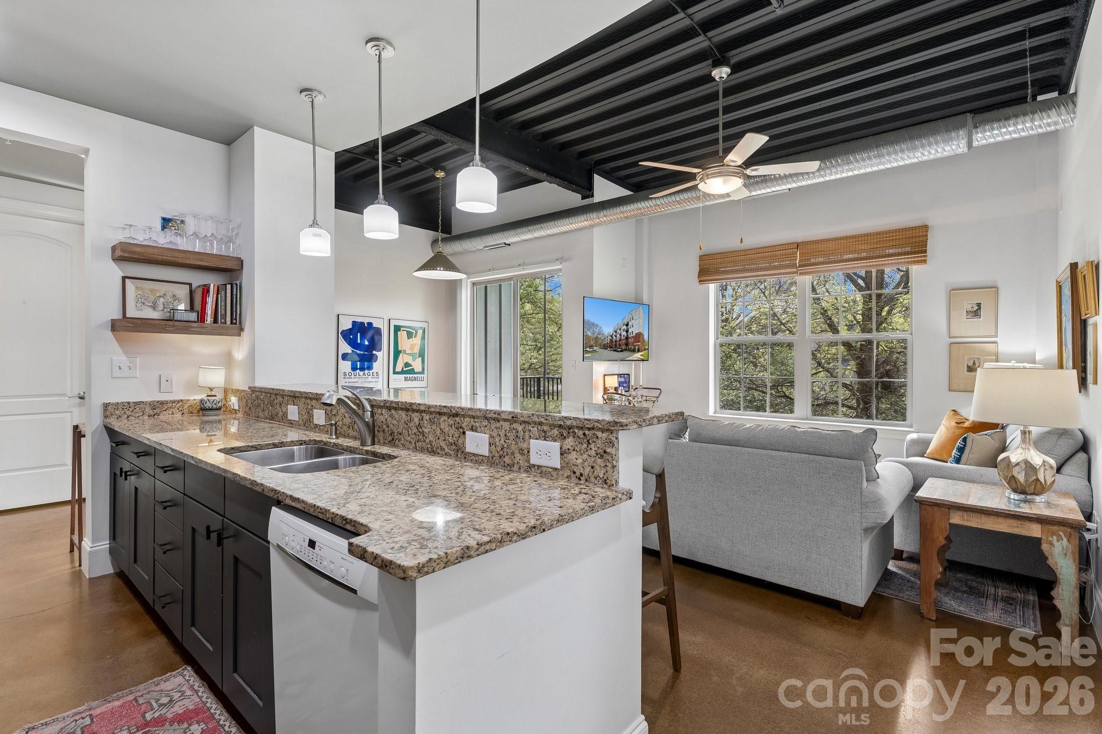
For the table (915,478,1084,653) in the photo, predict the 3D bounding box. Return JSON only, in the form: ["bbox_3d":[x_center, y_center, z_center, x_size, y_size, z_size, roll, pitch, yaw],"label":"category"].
[{"bbox_3d":[2.182,0.925,2.407,0.565,0.573,0.590,1,1,43],"label":"table"}]

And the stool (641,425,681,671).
[{"bbox_3d":[0.200,0.735,1.970,0.460,1.060,0.520,0,0,42],"label":"stool"}]

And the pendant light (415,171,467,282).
[{"bbox_3d":[-1.196,-1.561,5.288,0.565,1.137,0.565,1,1,40],"label":"pendant light"}]

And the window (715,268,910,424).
[{"bbox_3d":[2.554,-0.248,4.989,1.813,1.570,0.110,1,1,40],"label":"window"}]

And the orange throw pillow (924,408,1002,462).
[{"bbox_3d":[3.300,0.572,3.870,0.170,0.460,0.480,30,-11,-19],"label":"orange throw pillow"}]

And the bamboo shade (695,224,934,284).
[{"bbox_3d":[2.550,-1.110,5.000,2.080,0.335,0.070,0,0,38],"label":"bamboo shade"}]

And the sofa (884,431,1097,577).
[{"bbox_3d":[2.995,0.797,3.446,0.880,0.870,1.580,1,1,40],"label":"sofa"}]

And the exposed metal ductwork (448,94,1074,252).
[{"bbox_3d":[0.860,-1.656,5.021,6.250,0.260,0.260,0,1,38],"label":"exposed metal ductwork"}]

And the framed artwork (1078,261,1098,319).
[{"bbox_3d":[2.590,-0.364,2.360,0.035,0.252,0.330,-5,-3,42],"label":"framed artwork"}]

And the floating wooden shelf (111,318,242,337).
[{"bbox_3d":[-2.277,-0.236,3.012,0.252,0.070,0.605,1,1,39],"label":"floating wooden shelf"}]

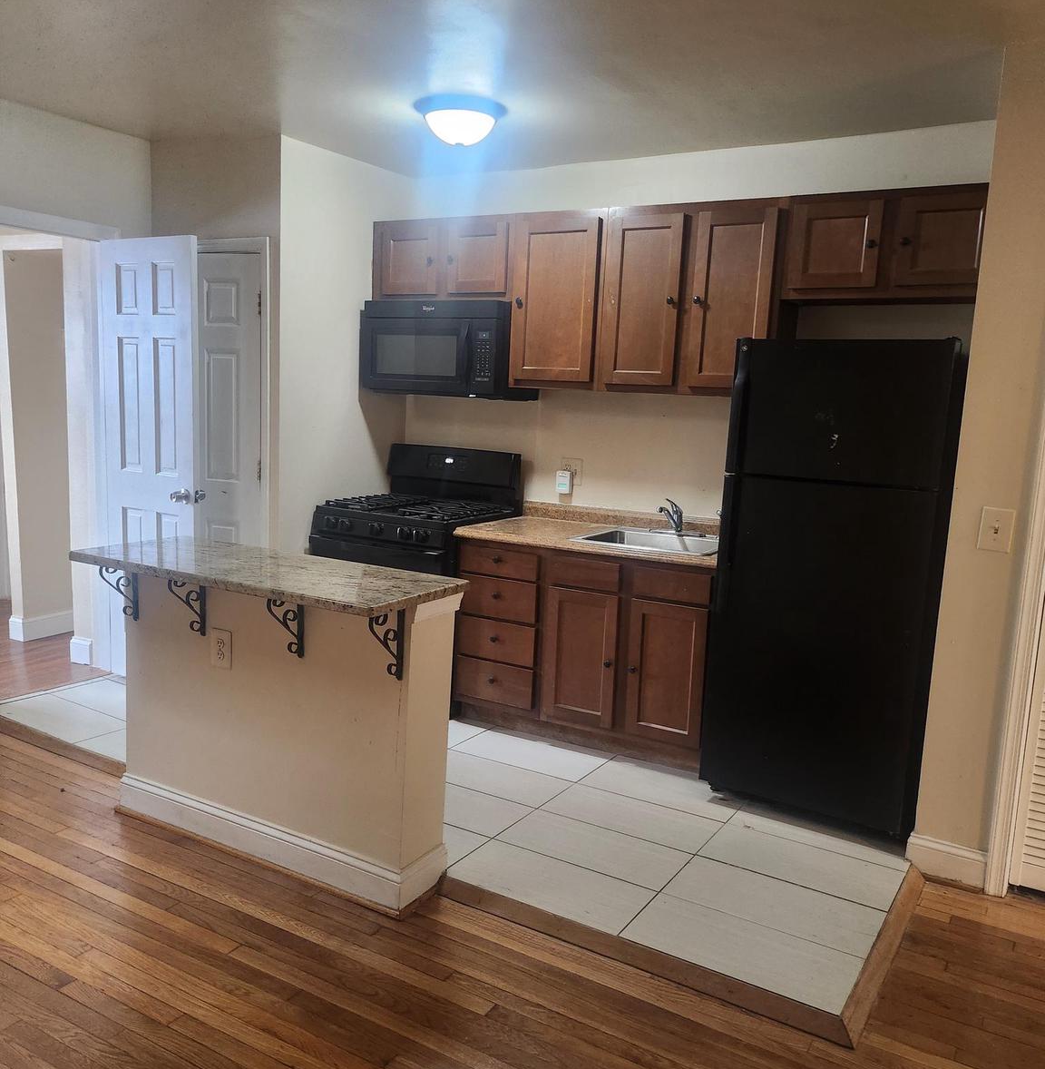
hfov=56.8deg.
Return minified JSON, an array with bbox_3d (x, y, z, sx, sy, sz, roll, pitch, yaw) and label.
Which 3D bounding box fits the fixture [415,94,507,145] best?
[{"bbox_3d":[-0.244,-1.578,3.736,0.355,0.143,0.355,3,8,0],"label":"fixture"}]

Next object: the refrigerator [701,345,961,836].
[{"bbox_3d":[1.191,0.168,3.656,0.725,1.721,0.730,7,9,30],"label":"refrigerator"}]

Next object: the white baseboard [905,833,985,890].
[{"bbox_3d":[1.385,1.064,3.167,0.236,0.126,0.025,7,9,30],"label":"white baseboard"}]

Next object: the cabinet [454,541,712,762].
[{"bbox_3d":[0.372,0.478,4.265,1.194,0.860,0.641,7,9,30],"label":"cabinet"}]

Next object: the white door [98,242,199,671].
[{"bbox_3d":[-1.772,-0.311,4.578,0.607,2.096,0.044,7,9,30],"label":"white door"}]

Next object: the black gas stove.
[{"bbox_3d":[-0.504,0.205,4.664,0.750,1.203,0.691,7,9,30],"label":"black gas stove"}]

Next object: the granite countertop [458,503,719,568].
[{"bbox_3d":[0.390,-0.003,4.194,1.208,0.112,0.661,7,9,30],"label":"granite countertop"}]

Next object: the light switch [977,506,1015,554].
[{"bbox_3d":[1.468,-0.016,3.003,0.094,0.133,0.020,7,9,30],"label":"light switch"}]

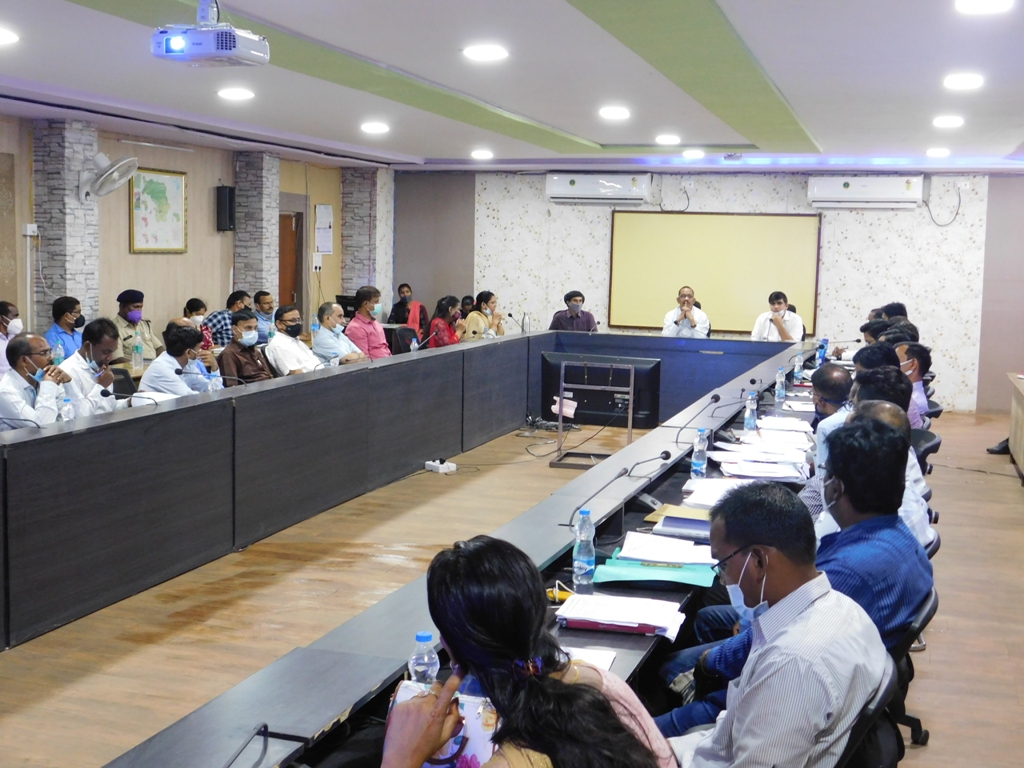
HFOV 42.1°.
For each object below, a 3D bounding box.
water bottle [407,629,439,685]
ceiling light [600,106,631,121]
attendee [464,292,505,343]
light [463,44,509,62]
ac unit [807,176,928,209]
[{"bbox_3d":[-0.168,0.574,2.527,0.063,0.210,0.063,3,6,18],"label":"water bottle"},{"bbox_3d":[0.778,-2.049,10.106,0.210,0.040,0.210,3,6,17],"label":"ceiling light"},{"bbox_3d":[-0.119,-0.276,12.771,0.720,1.223,0.450,2,6,10],"label":"attendee"},{"bbox_3d":[-0.143,-1.776,7.174,0.220,0.040,0.220,3,6,17],"label":"light"},{"bbox_3d":[3.840,-2.081,14.467,1.201,0.320,0.230,3,6,17],"label":"ac unit"}]

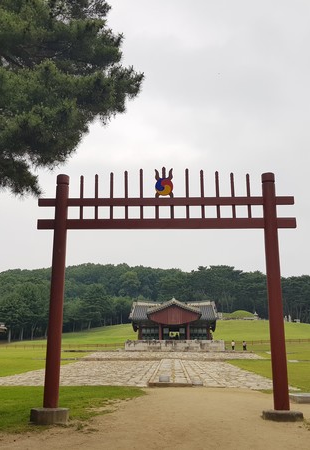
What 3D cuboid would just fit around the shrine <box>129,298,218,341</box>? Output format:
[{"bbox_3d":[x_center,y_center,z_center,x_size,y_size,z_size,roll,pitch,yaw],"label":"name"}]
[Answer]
[{"bbox_3d":[3.350,16.525,78.352,15.000,7.000,15.300,0,-14,2],"label":"shrine"}]

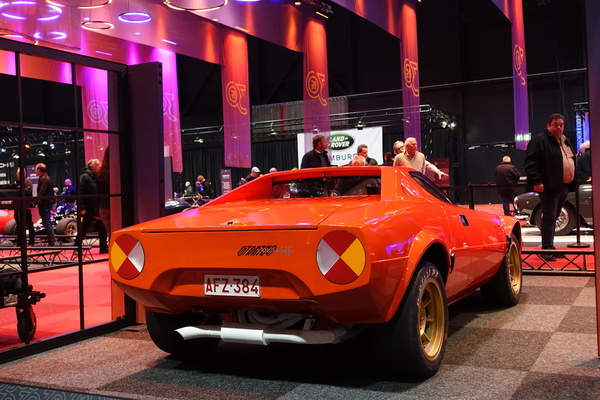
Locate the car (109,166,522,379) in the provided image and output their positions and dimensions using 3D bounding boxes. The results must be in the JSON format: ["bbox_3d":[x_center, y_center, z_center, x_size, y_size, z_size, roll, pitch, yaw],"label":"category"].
[{"bbox_3d":[0.497,0.349,4.931,1.790,1.120,3.710,-2,1,29],"label":"car"}]

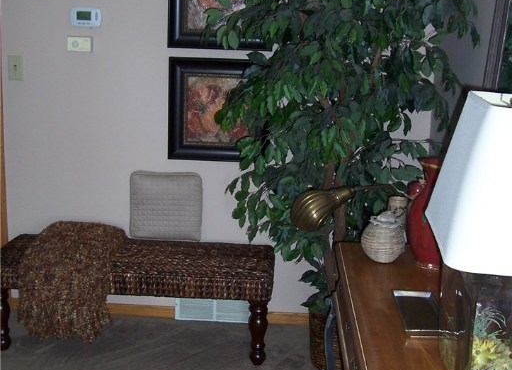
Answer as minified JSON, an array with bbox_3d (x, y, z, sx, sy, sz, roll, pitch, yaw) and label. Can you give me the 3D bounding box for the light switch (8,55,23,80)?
[{"bbox_3d":[-1.135,-0.554,3.434,0.071,0.117,0.012,2,12,2],"label":"light switch"}]

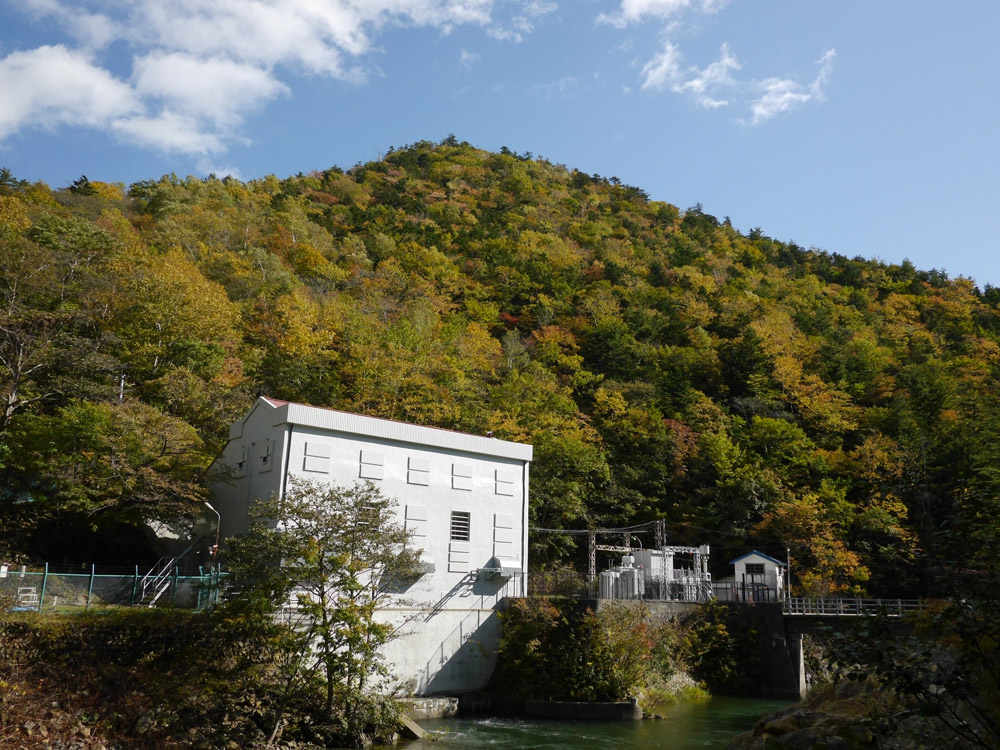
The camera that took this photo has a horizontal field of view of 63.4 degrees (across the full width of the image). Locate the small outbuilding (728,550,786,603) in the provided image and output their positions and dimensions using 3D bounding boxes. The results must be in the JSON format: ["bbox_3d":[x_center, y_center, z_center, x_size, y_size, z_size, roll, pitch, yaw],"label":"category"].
[{"bbox_3d":[22.169,17.251,69.000,4.090,4.205,4.900,-6,-17,25],"label":"small outbuilding"}]

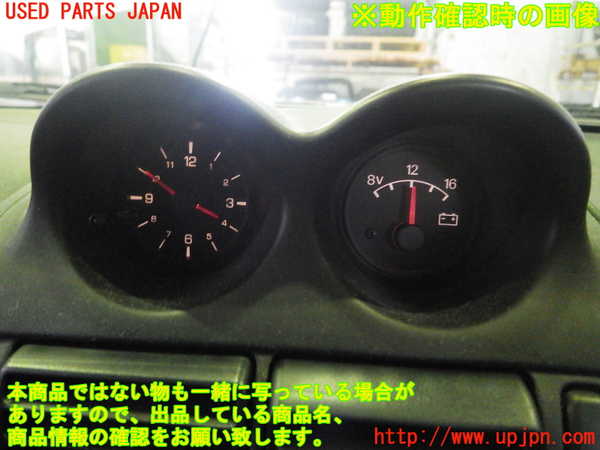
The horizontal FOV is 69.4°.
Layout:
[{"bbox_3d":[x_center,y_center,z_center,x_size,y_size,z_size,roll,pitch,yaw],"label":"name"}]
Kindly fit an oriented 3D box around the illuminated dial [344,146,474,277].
[{"bbox_3d":[0.053,-0.006,0.205,0.067,0.067,0.016,3,9,1],"label":"illuminated dial"}]

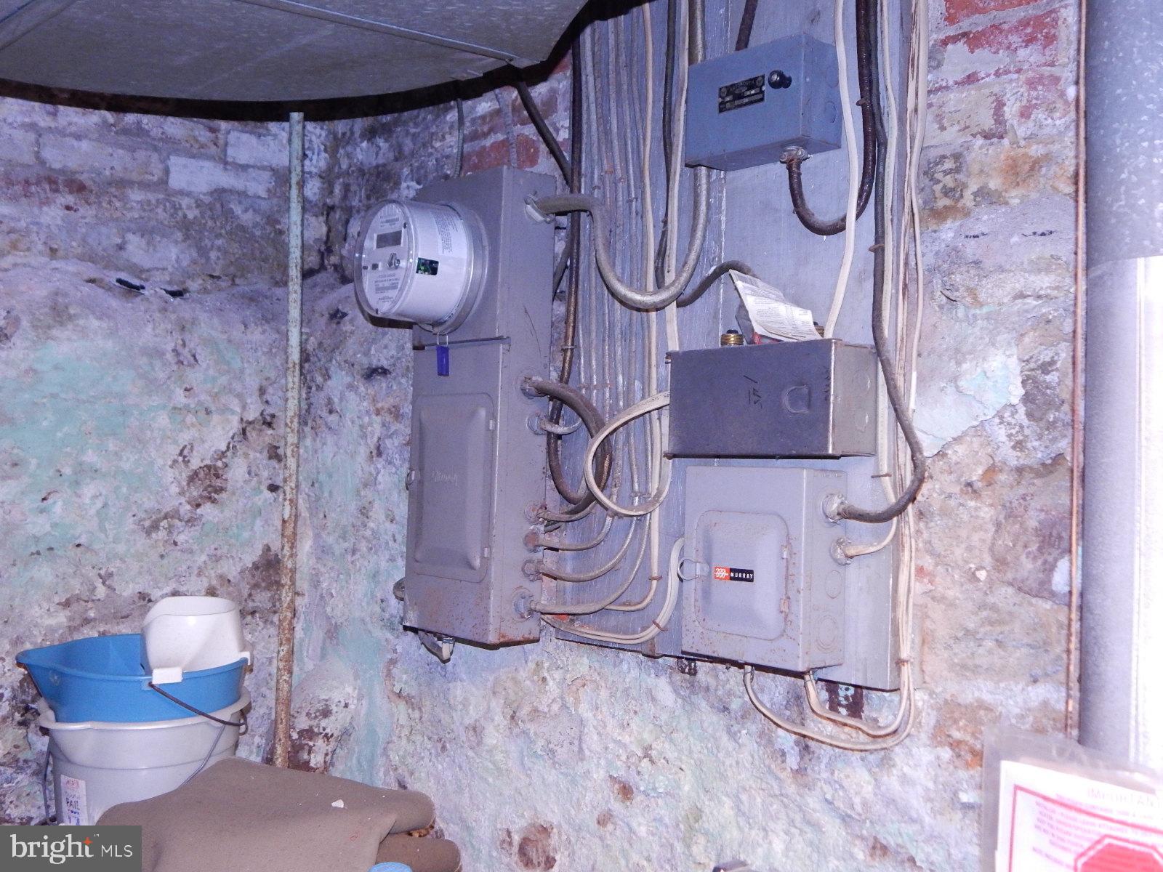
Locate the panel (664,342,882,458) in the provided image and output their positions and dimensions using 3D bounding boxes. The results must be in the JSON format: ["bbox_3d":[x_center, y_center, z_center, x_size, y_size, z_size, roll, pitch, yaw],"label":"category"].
[{"bbox_3d":[0.223,-0.040,1.525,0.081,0.127,0.249,3,-2,-41],"label":"panel"}]

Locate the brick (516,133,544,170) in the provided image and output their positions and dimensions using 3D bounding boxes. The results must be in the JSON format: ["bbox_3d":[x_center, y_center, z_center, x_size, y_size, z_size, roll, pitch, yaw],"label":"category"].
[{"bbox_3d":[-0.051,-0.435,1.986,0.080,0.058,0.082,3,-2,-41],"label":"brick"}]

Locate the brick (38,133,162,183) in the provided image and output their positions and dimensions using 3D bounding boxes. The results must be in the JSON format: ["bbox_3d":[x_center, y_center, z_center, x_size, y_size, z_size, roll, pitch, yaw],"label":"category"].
[{"bbox_3d":[-0.863,-0.485,2.264,0.218,0.058,0.093,3,-2,-41],"label":"brick"}]

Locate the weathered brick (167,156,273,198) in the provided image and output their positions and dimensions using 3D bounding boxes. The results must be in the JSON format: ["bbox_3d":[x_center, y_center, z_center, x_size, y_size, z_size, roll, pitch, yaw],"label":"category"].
[{"bbox_3d":[-0.670,-0.458,2.311,0.199,0.058,0.090,3,-2,-41],"label":"weathered brick"}]

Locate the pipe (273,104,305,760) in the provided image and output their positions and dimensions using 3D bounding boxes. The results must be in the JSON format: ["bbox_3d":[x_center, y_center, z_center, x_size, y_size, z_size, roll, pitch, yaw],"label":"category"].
[{"bbox_3d":[-0.549,0.003,2.400,0.026,1.235,0.026,2,-2,-41],"label":"pipe"}]

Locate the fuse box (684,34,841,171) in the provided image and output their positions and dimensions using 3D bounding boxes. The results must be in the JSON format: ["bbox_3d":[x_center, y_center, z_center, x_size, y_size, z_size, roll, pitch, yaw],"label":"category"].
[{"bbox_3d":[0.217,-0.395,1.530,0.072,0.119,0.178,3,-2,-41],"label":"fuse box"}]

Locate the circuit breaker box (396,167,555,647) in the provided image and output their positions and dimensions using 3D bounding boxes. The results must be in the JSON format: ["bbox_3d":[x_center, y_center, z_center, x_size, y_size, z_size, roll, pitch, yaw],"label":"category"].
[{"bbox_3d":[-0.160,-0.043,1.956,0.093,0.694,0.227,3,-2,-41],"label":"circuit breaker box"}]

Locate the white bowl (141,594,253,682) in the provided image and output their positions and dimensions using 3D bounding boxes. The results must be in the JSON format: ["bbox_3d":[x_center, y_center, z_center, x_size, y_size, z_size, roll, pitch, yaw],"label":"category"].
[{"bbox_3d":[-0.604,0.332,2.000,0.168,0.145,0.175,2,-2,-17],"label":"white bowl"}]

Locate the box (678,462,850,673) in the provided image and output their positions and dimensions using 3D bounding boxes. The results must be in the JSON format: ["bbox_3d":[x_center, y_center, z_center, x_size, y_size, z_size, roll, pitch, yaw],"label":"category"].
[{"bbox_3d":[0.213,0.150,1.500,0.077,0.221,0.182,3,-2,-41],"label":"box"}]

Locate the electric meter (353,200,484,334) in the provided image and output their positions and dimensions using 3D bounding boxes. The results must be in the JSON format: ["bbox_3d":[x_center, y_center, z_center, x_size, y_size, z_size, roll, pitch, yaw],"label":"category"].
[{"bbox_3d":[-0.243,-0.260,1.894,0.130,0.187,0.187,3,-2,-41],"label":"electric meter"}]

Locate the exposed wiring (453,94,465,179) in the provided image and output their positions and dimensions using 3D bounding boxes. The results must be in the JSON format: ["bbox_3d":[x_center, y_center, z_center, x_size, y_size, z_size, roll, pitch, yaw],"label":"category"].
[{"bbox_3d":[-0.197,-0.481,2.056,0.015,0.135,0.016,2,-1,0],"label":"exposed wiring"}]

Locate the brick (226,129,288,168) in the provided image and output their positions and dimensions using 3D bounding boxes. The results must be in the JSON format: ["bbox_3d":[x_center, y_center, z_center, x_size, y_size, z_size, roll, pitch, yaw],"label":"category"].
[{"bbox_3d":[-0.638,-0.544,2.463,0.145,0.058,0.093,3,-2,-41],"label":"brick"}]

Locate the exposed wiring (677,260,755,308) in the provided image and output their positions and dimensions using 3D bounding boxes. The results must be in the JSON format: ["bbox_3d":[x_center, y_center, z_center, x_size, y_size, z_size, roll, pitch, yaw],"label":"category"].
[{"bbox_3d":[0.170,-0.194,1.619,0.029,0.050,0.141,3,-2,-41],"label":"exposed wiring"}]

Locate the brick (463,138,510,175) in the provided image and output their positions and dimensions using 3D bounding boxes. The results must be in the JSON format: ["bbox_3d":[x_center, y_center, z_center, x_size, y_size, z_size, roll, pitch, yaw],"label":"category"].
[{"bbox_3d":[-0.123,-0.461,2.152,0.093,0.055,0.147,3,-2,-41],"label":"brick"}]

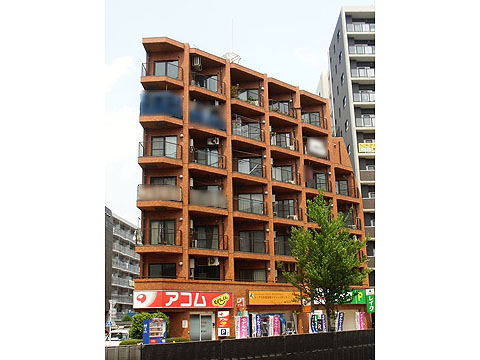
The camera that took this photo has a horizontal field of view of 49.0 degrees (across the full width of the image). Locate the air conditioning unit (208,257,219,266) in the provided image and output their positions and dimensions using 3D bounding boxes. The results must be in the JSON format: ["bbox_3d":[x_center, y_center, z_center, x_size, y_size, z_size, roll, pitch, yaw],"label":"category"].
[{"bbox_3d":[-1.780,5.623,36.136,0.772,0.564,0.297,-2,-15,3],"label":"air conditioning unit"}]

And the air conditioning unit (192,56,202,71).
[{"bbox_3d":[-2.986,-8.215,37.364,0.360,0.580,0.820,-2,-15,3],"label":"air conditioning unit"}]

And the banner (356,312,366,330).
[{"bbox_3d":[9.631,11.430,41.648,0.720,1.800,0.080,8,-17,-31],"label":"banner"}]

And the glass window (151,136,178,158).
[{"bbox_3d":[-5.148,-2.160,35.857,1.762,1.762,0.099,-2,-15,3],"label":"glass window"}]

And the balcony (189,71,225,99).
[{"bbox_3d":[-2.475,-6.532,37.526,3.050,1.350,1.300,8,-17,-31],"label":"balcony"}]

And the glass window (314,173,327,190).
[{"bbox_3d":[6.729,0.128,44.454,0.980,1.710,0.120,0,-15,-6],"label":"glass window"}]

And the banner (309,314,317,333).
[{"bbox_3d":[5.300,10.599,37.895,0.720,1.800,0.080,8,-17,-31],"label":"banner"}]

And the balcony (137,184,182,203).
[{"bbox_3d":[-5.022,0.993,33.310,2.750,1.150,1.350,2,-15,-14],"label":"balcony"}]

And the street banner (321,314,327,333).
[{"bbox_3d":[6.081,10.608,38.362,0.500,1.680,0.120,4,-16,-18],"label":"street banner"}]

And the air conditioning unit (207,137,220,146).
[{"bbox_3d":[-1.931,-2.782,38.385,0.792,0.554,0.297,-2,-15,3],"label":"air conditioning unit"}]

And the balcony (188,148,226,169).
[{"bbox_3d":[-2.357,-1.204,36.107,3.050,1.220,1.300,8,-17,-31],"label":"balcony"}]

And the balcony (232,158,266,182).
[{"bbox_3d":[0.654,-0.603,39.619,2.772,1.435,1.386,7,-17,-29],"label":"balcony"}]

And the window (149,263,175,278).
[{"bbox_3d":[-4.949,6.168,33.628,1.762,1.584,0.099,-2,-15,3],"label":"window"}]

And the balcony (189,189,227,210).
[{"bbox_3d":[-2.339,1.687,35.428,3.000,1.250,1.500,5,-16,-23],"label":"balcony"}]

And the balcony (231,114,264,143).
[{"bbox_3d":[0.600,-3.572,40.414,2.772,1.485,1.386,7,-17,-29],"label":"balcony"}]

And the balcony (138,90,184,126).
[{"bbox_3d":[-5.260,-4.773,35.916,2.821,2.178,1.337,0,-15,-4],"label":"balcony"}]

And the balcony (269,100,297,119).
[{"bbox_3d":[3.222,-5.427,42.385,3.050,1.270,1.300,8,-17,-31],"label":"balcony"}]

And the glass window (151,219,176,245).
[{"bbox_3d":[-4.876,3.306,33.301,1.720,1.670,0.120,0,-15,-3],"label":"glass window"}]

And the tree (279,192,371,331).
[{"bbox_3d":[5.684,5.729,35.522,6.100,10.300,5.700,-1,-15,0],"label":"tree"}]

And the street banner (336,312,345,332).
[{"bbox_3d":[7.685,11.007,39.975,0.720,1.800,0.080,8,-17,-31],"label":"street banner"}]

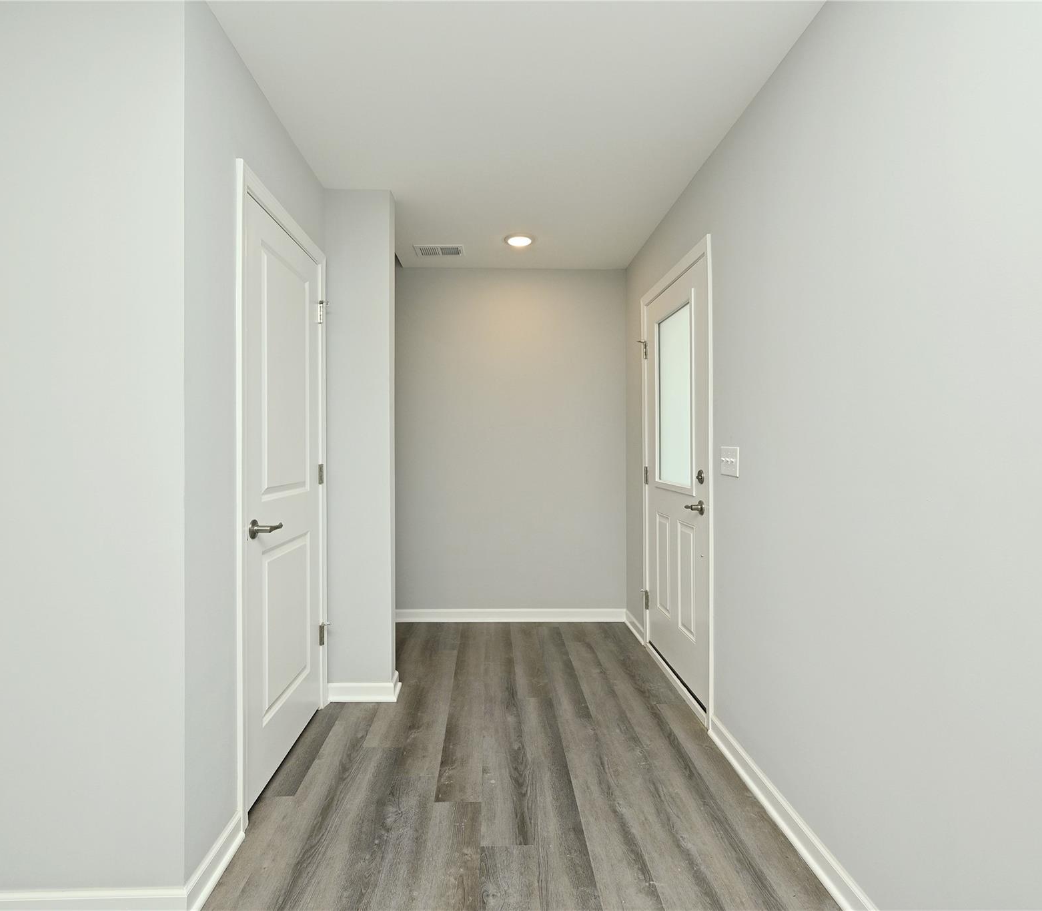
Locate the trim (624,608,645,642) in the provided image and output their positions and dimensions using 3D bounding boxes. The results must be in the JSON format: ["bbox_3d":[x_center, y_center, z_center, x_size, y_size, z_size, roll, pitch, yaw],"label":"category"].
[{"bbox_3d":[0.731,1.107,3.465,0.022,0.090,0.430,0,1,-3],"label":"trim"}]

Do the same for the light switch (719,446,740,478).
[{"bbox_3d":[0.823,0.023,2.104,0.014,0.116,0.161,0,1,-3],"label":"light switch"}]

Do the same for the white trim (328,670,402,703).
[{"bbox_3d":[-0.757,1.111,2.605,0.330,0.090,0.190,0,1,-3],"label":"white trim"}]

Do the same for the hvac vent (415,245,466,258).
[{"bbox_3d":[-0.517,-1.285,3.365,0.305,0.020,0.205,0,1,-3],"label":"hvac vent"}]

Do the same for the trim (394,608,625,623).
[{"bbox_3d":[-0.083,1.102,3.666,1.600,0.090,0.022,0,1,-1],"label":"trim"}]

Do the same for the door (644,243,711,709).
[{"bbox_3d":[0.810,0.125,2.747,0.050,2.030,0.920,0,1,-3],"label":"door"}]

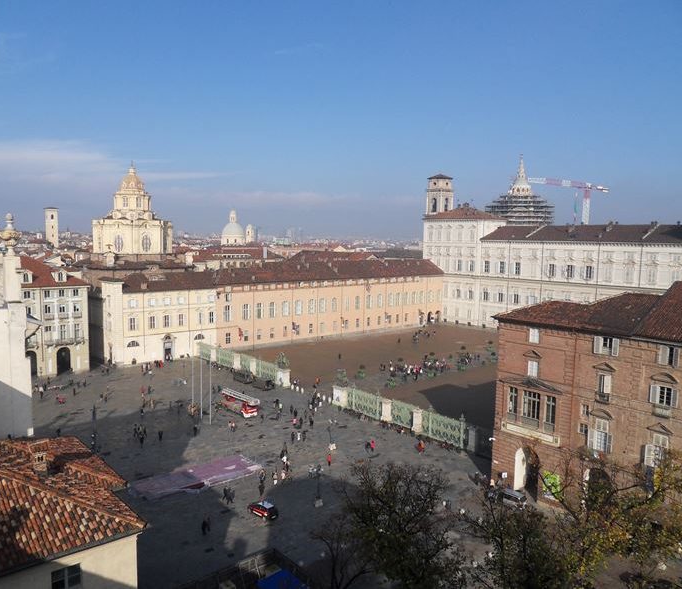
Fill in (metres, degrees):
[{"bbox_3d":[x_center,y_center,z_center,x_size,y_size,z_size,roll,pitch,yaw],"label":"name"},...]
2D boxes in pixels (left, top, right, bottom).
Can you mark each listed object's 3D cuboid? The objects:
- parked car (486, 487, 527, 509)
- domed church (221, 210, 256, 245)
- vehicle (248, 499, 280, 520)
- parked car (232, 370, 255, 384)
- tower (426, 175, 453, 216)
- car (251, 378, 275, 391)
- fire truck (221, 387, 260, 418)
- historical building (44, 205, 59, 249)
[{"bbox_3d":[20.560,24.980,67.630,1.800,1.550,4.500,-4,8,-42],"label":"parked car"},{"bbox_3d":[-84.120,-41.010,446.290,23.000,55.220,25.000,-4,8,-42],"label":"domed church"},{"bbox_3d":[-9.130,24.950,63.620,3.650,1.540,1.620,6,7,41],"label":"vehicle"},{"bbox_3d":[-22.130,18.610,123.680,2.000,1.950,4.600,-4,8,-42],"label":"parked car"},{"bbox_3d":[50.900,-28.690,285.070,9.700,66.370,9.700,-4,8,-42],"label":"tower"},{"bbox_3d":[-16.700,19.230,118.240,2.000,1.950,4.600,-4,8,-42],"label":"car"},{"bbox_3d":[-18.940,20.140,101.870,2.500,3.300,9.500,-4,8,-42],"label":"fire truck"},{"bbox_3d":[-191.960,-32.230,363.670,6.900,50.940,6.900,-4,8,-42],"label":"historical building"}]

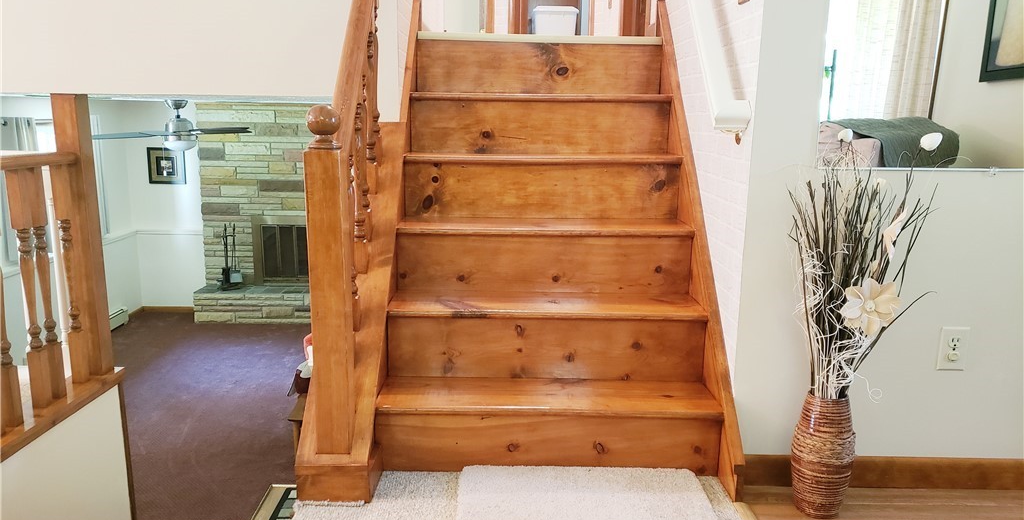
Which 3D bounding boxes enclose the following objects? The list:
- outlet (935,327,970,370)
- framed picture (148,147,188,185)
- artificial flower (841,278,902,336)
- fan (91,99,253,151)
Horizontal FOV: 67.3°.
[{"bbox_3d":[1.130,0.229,1.967,0.071,0.114,0.010,1,11,-1],"label":"outlet"},{"bbox_3d":[-3.703,-1.008,8.255,0.385,0.385,0.025,1,11,-1],"label":"framed picture"},{"bbox_3d":[0.837,0.111,1.793,0.145,0.135,0.060,4,12,16],"label":"artificial flower"},{"bbox_3d":[-2.403,-0.959,5.480,1.220,0.362,1.240,1,11,-1],"label":"fan"}]

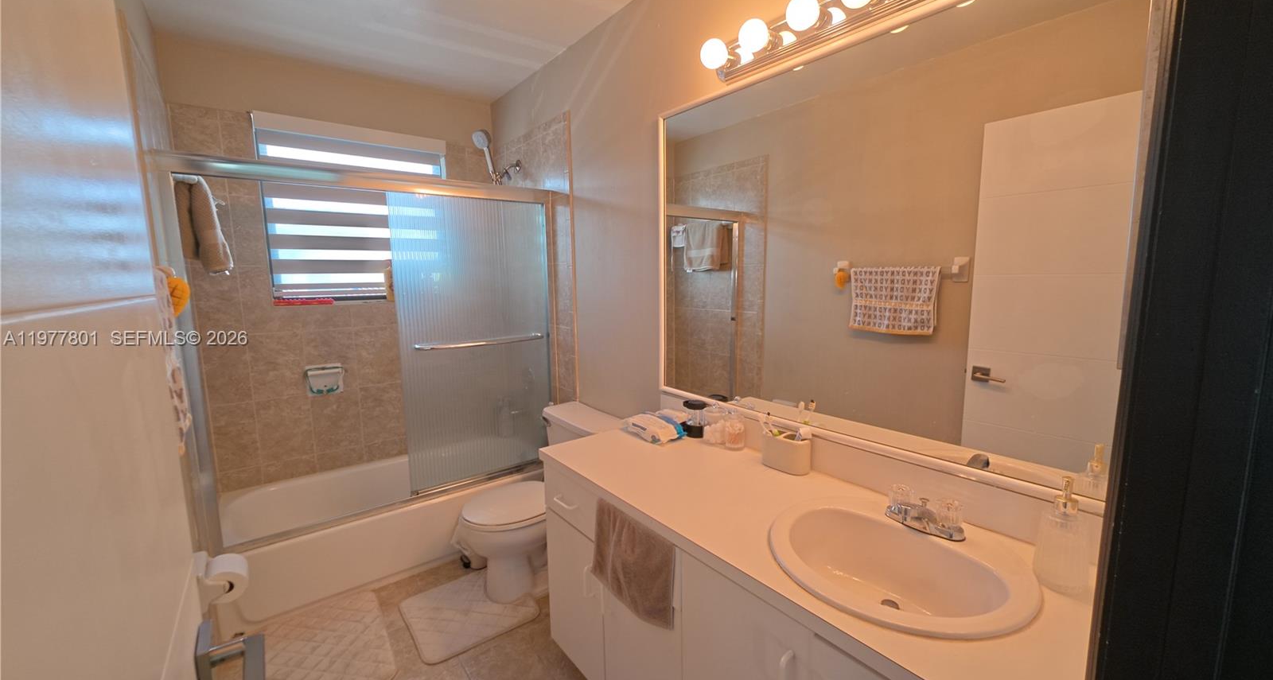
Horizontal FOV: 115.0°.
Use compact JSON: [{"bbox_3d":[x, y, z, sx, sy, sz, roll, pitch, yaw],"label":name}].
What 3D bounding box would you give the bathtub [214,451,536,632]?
[{"bbox_3d":[-1.330,0.962,2.400,1.550,0.360,0.750,-6,9,-38],"label":"bathtub"}]

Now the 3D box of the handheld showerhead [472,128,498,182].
[{"bbox_3d":[-0.910,-1.106,2.430,0.095,0.280,0.080,7,42,22],"label":"handheld showerhead"}]

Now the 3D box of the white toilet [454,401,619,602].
[{"bbox_3d":[-0.455,0.790,1.965,0.720,0.745,0.450,-6,10,-40],"label":"white toilet"}]

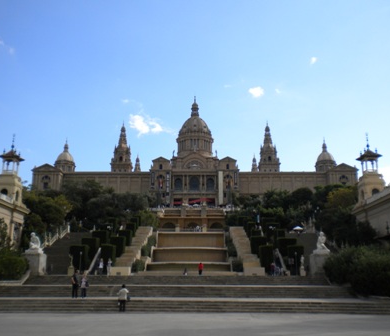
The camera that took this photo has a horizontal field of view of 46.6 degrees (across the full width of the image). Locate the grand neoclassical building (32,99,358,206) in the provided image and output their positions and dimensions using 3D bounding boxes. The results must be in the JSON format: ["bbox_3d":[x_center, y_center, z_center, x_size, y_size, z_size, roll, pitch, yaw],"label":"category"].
[{"bbox_3d":[0.100,-6.827,252.108,163.000,65.000,40.000,0,-15,0],"label":"grand neoclassical building"}]

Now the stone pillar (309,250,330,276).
[{"bbox_3d":[12.153,9.421,43.942,1.550,2.100,1.800,0,-15,1],"label":"stone pillar"}]

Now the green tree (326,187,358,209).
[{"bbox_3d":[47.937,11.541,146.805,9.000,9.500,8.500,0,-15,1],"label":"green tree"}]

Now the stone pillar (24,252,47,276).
[{"bbox_3d":[-15.570,9.421,43.942,1.550,2.100,1.800,0,-15,1],"label":"stone pillar"}]

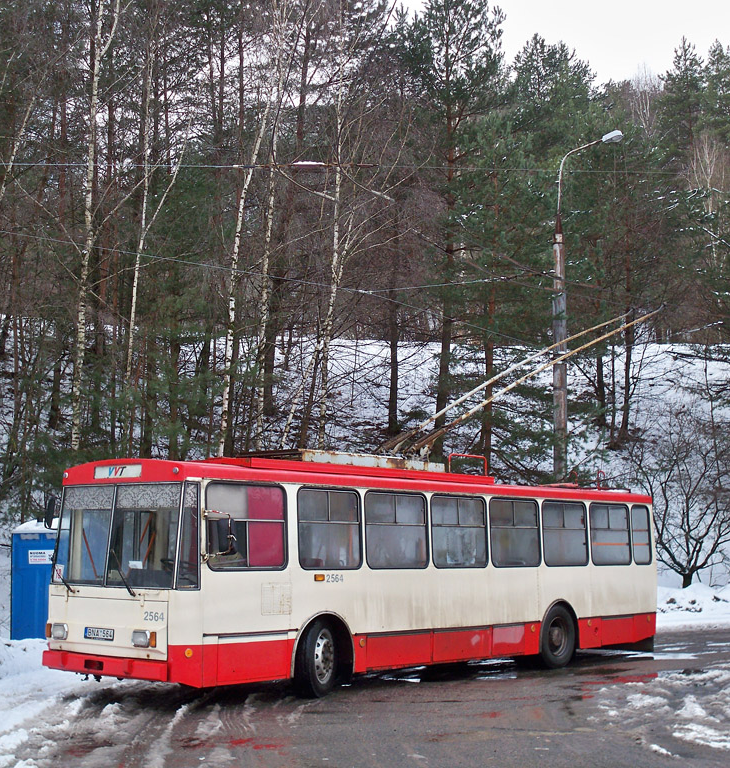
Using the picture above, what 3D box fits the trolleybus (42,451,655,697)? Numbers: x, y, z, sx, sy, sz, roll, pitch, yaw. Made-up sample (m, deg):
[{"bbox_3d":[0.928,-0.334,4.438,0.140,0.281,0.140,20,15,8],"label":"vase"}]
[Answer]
[{"bbox_3d":[0.596,2.727,19.790,2.500,3.300,11.350,-6,-9,40],"label":"trolleybus"}]

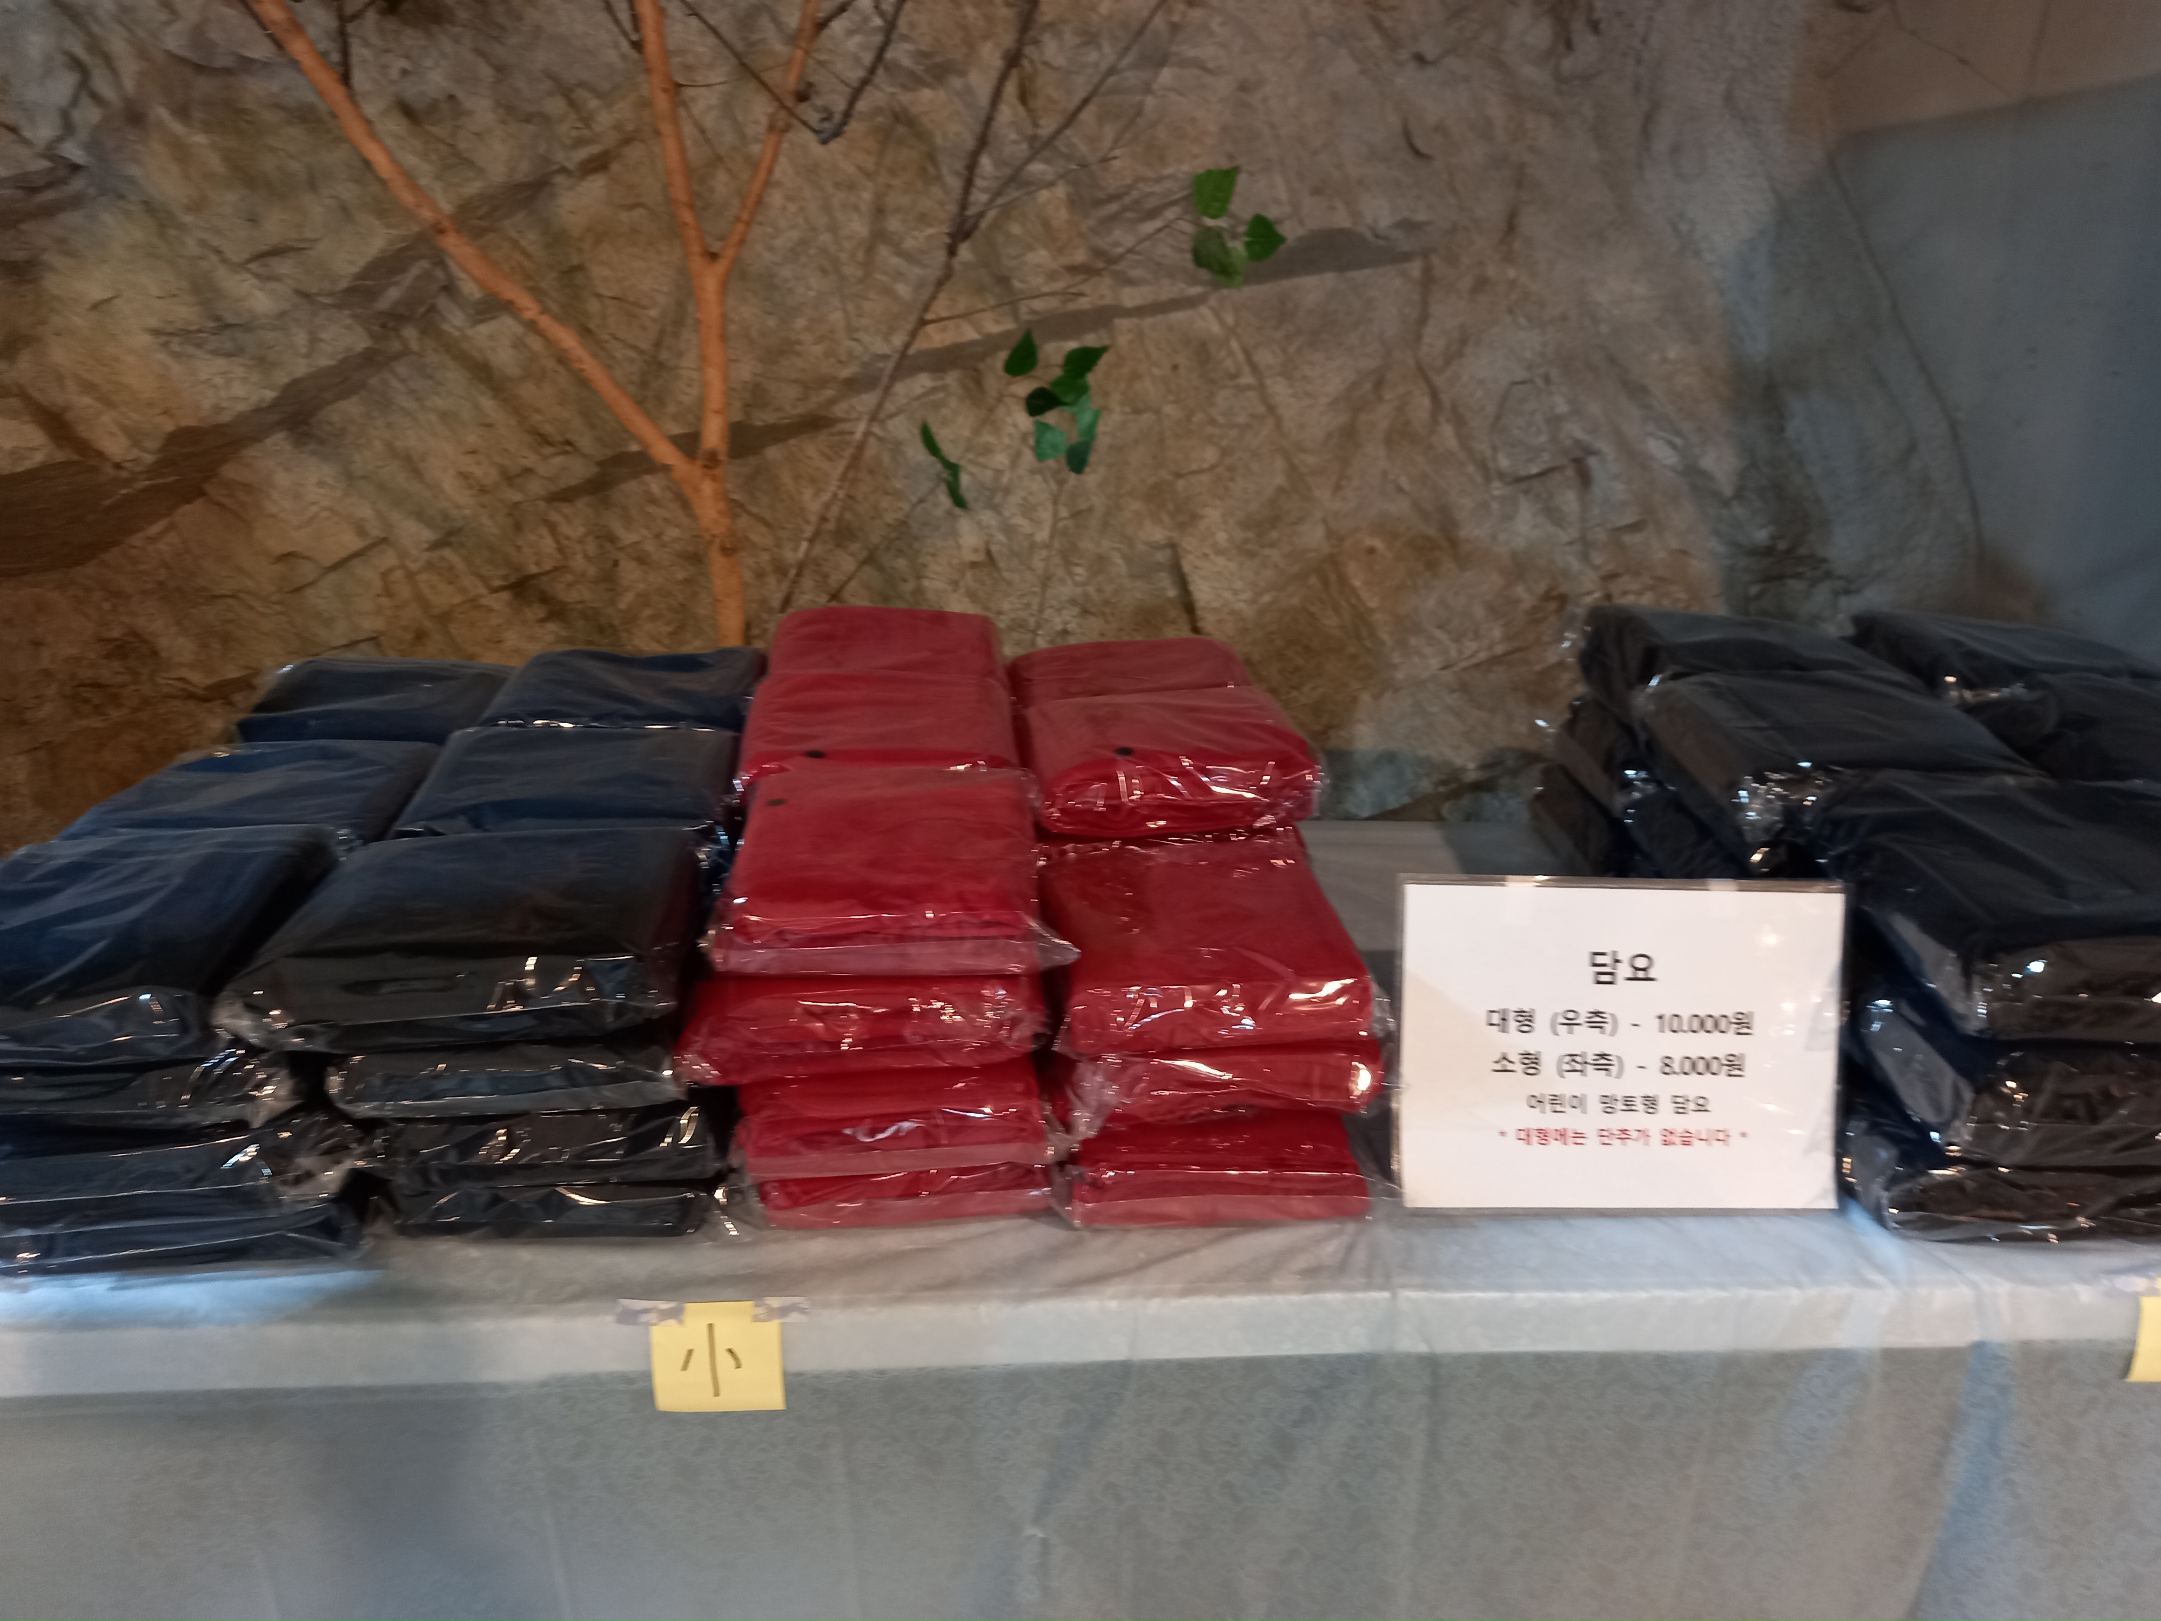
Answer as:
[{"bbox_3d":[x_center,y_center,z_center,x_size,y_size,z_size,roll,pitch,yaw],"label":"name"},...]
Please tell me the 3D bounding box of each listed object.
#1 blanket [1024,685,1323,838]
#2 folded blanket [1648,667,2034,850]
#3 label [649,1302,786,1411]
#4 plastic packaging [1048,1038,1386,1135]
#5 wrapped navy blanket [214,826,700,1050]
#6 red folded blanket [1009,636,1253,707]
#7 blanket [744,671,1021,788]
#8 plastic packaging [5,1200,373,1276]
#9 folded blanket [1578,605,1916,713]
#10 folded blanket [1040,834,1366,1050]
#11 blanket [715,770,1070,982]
[{"bbox_3d":[0.062,-0.046,1.239,0.195,0.054,0.220,-1,22,-9],"label":"blanket"},{"bbox_3d":[0.638,-0.045,1.320,0.228,0.062,0.225,2,22,-2],"label":"folded blanket"},{"bbox_3d":[-0.210,0.318,0.908,0.077,0.073,0.010,1,22,-6],"label":"label"},{"bbox_3d":[0.086,0.134,1.065,0.180,0.052,0.220,0,22,-8],"label":"plastic packaging"},{"bbox_3d":[-0.359,0.070,0.969,0.232,0.055,0.200,0,22,-8],"label":"wrapped navy blanket"},{"bbox_3d":[0.041,-0.112,1.433,0.194,0.054,0.210,-1,22,-10],"label":"red folded blanket"},{"bbox_3d":[-0.154,-0.053,1.229,0.202,0.054,0.215,1,22,-6],"label":"blanket"},{"bbox_3d":[-0.554,0.206,1.011,0.207,0.044,0.210,-1,22,-9],"label":"plastic packaging"},{"bbox_3d":[0.642,-0.141,1.533,0.238,0.063,0.220,3,22,0],"label":"folded blanket"},{"bbox_3d":[0.077,0.084,1.055,0.186,0.052,0.220,0,22,-8],"label":"folded blanket"},{"bbox_3d":[-0.123,0.037,1.011,0.186,0.048,0.230,1,22,-6],"label":"blanket"}]

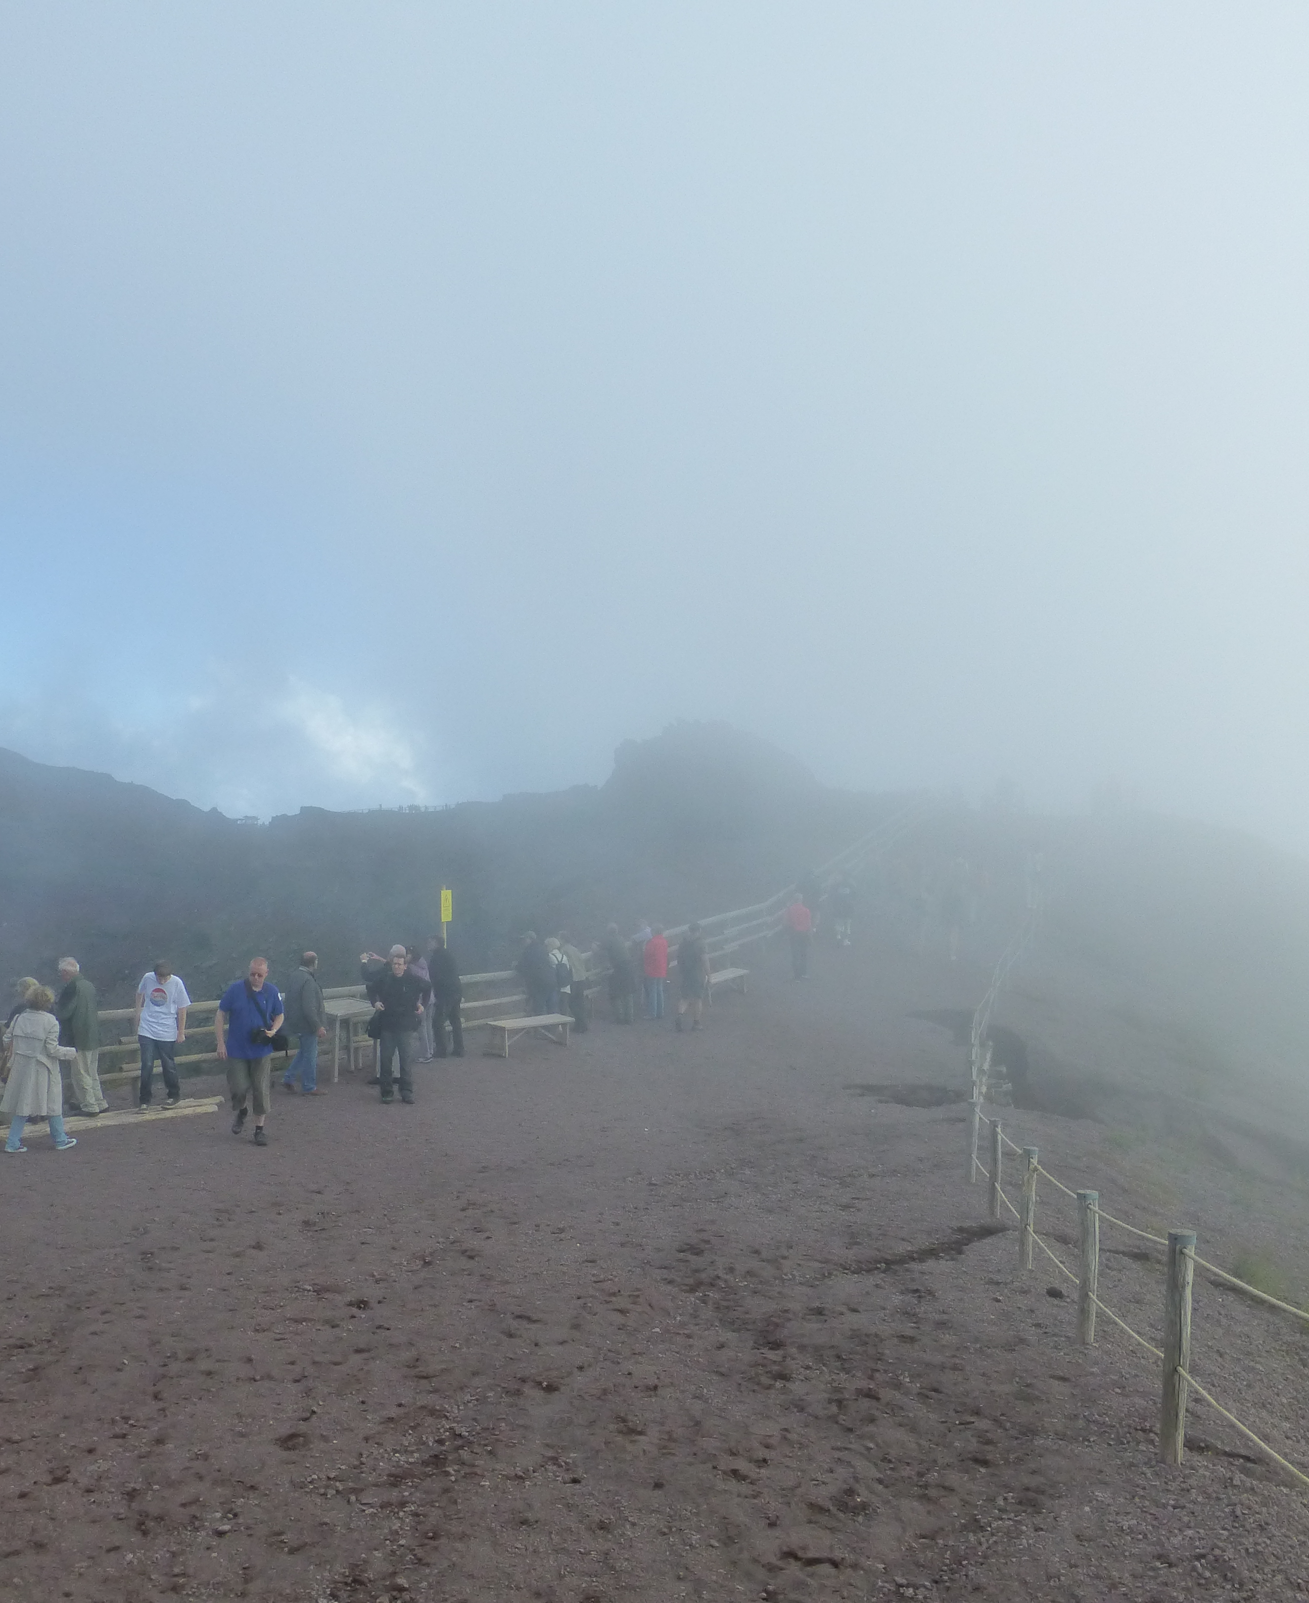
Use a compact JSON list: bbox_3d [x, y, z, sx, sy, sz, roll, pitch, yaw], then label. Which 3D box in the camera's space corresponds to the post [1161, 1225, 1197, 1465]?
[{"bbox_3d":[2.219,2.323,6.300,0.116,0.981,0.116,1,2,0],"label":"post"}]

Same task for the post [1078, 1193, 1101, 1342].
[{"bbox_3d":[2.499,2.690,8.550,0.120,0.857,0.120,1,2,0],"label":"post"}]

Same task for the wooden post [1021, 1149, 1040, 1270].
[{"bbox_3d":[2.810,3.049,11.100,0.115,0.886,0.115,1,2,0],"label":"wooden post"}]

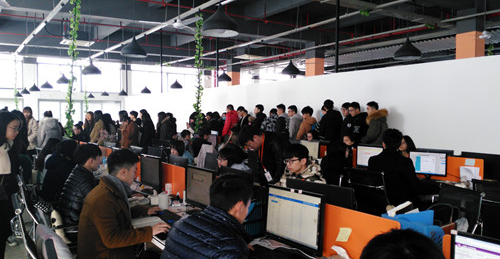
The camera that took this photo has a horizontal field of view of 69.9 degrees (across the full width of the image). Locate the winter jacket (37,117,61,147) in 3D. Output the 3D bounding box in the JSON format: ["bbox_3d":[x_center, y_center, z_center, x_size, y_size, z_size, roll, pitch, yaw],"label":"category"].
[{"bbox_3d":[-4.152,0.083,7.400,0.320,0.660,0.470,1,3,38],"label":"winter jacket"}]

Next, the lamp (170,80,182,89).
[{"bbox_3d":[-1.966,-1.202,9.600,0.320,0.250,0.320,-5,5,-38],"label":"lamp"}]

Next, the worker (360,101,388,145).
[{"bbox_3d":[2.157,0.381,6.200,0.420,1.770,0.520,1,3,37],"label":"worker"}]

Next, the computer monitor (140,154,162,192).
[{"bbox_3d":[-0.963,0.455,3.620,0.170,0.360,0.470,-2,3,-39],"label":"computer monitor"}]

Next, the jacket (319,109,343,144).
[{"bbox_3d":[1.451,0.009,6.450,0.520,0.750,0.360,-1,3,-23],"label":"jacket"}]

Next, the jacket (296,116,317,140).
[{"bbox_3d":[1.187,0.069,7.450,0.360,0.700,0.500,1,2,18],"label":"jacket"}]

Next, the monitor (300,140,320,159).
[{"bbox_3d":[0.979,0.347,5.650,0.170,0.360,0.470,-2,3,-39],"label":"monitor"}]

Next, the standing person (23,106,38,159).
[{"bbox_3d":[-4.232,0.428,6.900,0.480,1.710,0.380,1,3,30],"label":"standing person"}]

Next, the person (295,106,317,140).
[{"bbox_3d":[1.214,0.319,7.675,0.420,1.630,0.500,1,4,28],"label":"person"}]

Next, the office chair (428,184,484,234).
[{"bbox_3d":[1.996,0.934,3.300,0.600,0.900,0.560,-2,3,-33],"label":"office chair"}]

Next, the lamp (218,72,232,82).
[{"bbox_3d":[-0.548,-1.180,8.000,0.330,0.250,0.330,-1,3,0],"label":"lamp"}]

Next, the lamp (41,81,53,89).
[{"bbox_3d":[-6.353,-1.399,11.200,0.380,0.280,0.380,-2,3,-39],"label":"lamp"}]

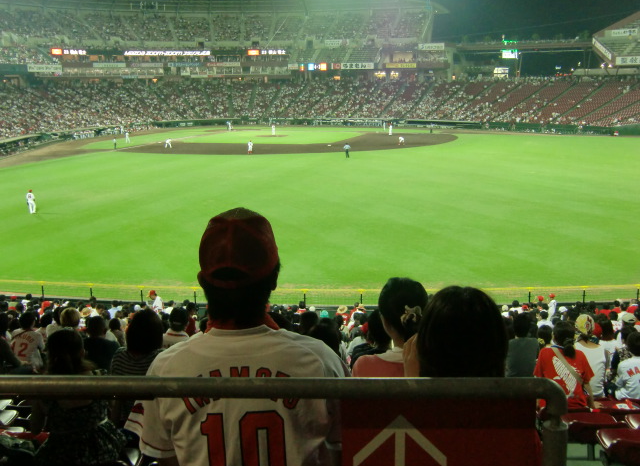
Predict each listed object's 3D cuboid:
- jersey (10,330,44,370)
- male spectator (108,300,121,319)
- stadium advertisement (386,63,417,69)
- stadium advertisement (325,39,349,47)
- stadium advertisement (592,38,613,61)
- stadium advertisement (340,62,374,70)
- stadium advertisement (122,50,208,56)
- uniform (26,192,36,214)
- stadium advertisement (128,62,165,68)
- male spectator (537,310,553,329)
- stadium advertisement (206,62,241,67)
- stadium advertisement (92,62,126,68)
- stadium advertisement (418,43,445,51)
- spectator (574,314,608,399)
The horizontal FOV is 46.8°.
[{"bbox_3d":[-3.298,1.354,8.533,0.470,0.560,0.300,2,12,12],"label":"jersey"},{"bbox_3d":[-5.885,2.517,21.544,0.470,1.250,0.680,-1,12,0],"label":"male spectator"},{"bbox_3d":[18.736,-38.368,170.000,7.100,1.150,0.200,2,12,13],"label":"stadium advertisement"},{"bbox_3d":[4.021,-45.357,177.000,5.700,1.750,0.200,-2,12,-5],"label":"stadium advertisement"},{"bbox_3d":[56.157,-36.634,147.250,0.200,1.275,11.960,0,29,2],"label":"stadium advertisement"},{"bbox_3d":[8.773,-38.928,173.000,8.100,1.450,0.200,2,12,13],"label":"stadium advertisement"},{"bbox_3d":[-35.687,-41.964,171.925,20.801,1.291,0.300,-6,13,-26],"label":"stadium advertisement"},{"bbox_3d":[-20.787,-2.177,53.300,0.650,1.550,0.450,0,12,3],"label":"uniform"},{"bbox_3d":[-40.015,-38.790,170.848,7.600,1.050,0.200,-4,12,-14],"label":"stadium advertisement"},{"bbox_3d":[4.614,2.191,15.444,0.460,1.250,0.680,-1,12,-3],"label":"male spectator"},{"bbox_3d":[-22.741,-39.892,175.180,7.600,1.050,0.200,-4,12,-14],"label":"stadium advertisement"},{"bbox_3d":[-47.948,-38.336,168.847,7.600,1.050,0.200,-4,12,-14],"label":"stadium advertisement"},{"bbox_3d":[25.481,-42.416,169.000,6.200,1.500,0.200,2,12,13],"label":"stadium advertisement"},{"bbox_3d":[2.631,1.357,7.489,0.460,1.200,0.700,-1,12,-3],"label":"spectator"}]

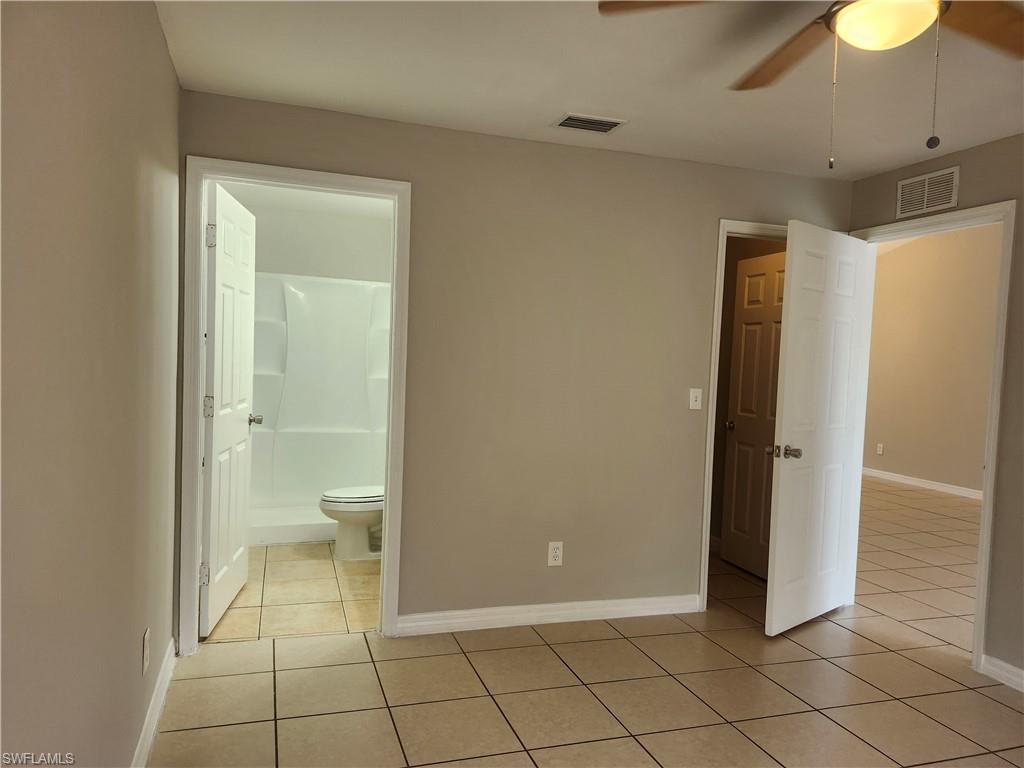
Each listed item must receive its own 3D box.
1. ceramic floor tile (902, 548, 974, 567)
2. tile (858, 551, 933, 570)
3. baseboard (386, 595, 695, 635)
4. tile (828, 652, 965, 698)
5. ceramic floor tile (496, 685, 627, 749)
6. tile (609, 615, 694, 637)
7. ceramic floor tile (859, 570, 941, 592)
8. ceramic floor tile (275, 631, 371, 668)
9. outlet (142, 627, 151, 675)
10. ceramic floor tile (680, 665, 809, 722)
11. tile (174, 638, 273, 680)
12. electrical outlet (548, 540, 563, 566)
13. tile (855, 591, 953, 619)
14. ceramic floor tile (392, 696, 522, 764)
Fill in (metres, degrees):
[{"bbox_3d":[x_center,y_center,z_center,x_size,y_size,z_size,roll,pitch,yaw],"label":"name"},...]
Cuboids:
[{"bbox_3d":[3.126,1.292,5.066,0.402,0.010,0.402,2,2,-18],"label":"ceramic floor tile"},{"bbox_3d":[2.754,1.281,4.936,0.402,0.010,0.402,2,2,-18],"label":"tile"},{"bbox_3d":[0.245,1.171,3.480,1.643,0.113,0.015,2,2,-18],"label":"baseboard"},{"bbox_3d":[1.724,1.304,3.056,0.402,0.010,0.402,2,2,-18],"label":"tile"},{"bbox_3d":[0.176,1.254,2.567,0.400,0.010,0.400,2,2,-18],"label":"ceramic floor tile"},{"bbox_3d":[0.706,1.231,3.454,0.388,0.010,0.238,2,2,-17],"label":"tile"},{"bbox_3d":[2.443,1.268,4.364,0.380,0.010,0.383,2,2,-17],"label":"ceramic floor tile"},{"bbox_3d":[-0.836,1.186,3.028,0.394,0.010,0.343,2,2,-17],"label":"ceramic floor tile"},{"bbox_3d":[-1.164,0.850,2.169,0.007,0.117,0.073,2,2,-17],"label":"outlet"},{"bbox_3d":[0.948,1.282,2.819,0.402,0.010,0.402,2,2,-18],"label":"ceramic floor tile"},{"bbox_3d":[-1.210,1.176,2.915,0.374,0.010,0.352,2,2,-17],"label":"tile"},{"bbox_3d":[0.223,0.862,3.443,0.072,0.117,0.008,2,2,-18],"label":"electrical outlet"},{"bbox_3d":[2.252,1.302,3.966,0.400,0.010,0.400,2,2,-18],"label":"tile"},{"bbox_3d":[-0.207,1.248,2.457,0.402,0.010,0.402,2,2,-18],"label":"ceramic floor tile"}]

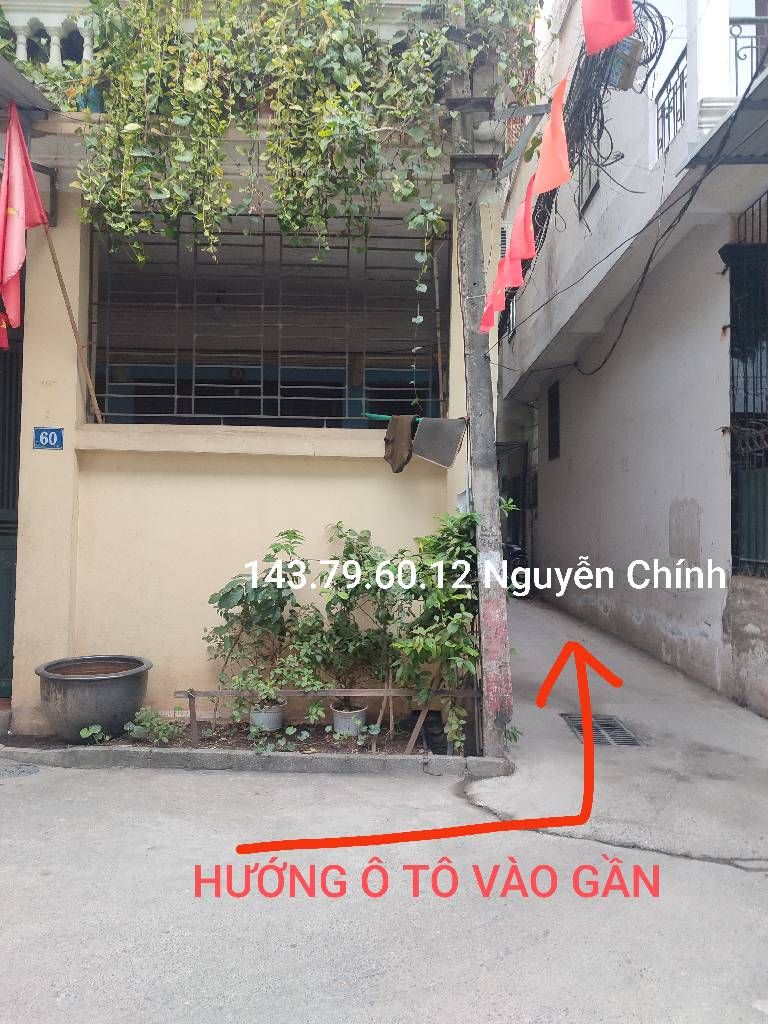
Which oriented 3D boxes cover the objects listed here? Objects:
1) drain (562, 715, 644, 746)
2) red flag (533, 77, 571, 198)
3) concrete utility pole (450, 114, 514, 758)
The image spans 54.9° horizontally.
[{"bbox_3d":[1.587,1.613,5.420,0.410,0.040,0.760,1,-1,3],"label":"drain"},{"bbox_3d":[0.487,-1.083,2.130,0.070,0.280,0.200,1,-2,-17],"label":"red flag"},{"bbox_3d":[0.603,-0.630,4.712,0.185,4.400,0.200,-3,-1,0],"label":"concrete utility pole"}]

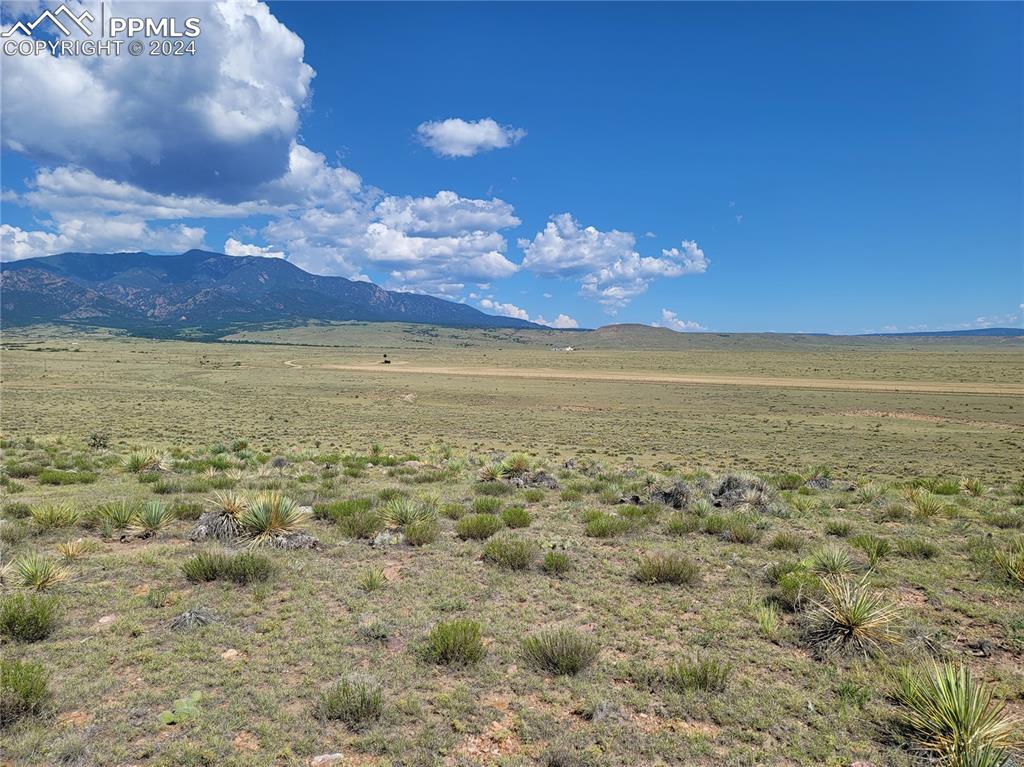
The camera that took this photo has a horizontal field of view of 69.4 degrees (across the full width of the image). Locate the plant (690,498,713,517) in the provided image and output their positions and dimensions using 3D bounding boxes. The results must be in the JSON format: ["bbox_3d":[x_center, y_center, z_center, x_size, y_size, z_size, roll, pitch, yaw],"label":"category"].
[{"bbox_3d":[2.391,1.565,9.328,0.278,0.206,0.264,0,3,0],"label":"plant"}]

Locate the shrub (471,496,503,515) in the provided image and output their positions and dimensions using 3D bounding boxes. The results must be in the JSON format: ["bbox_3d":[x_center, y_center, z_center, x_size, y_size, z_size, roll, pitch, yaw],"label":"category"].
[{"bbox_3d":[-0.325,1.563,9.434,0.408,0.187,0.388,0,3,0],"label":"shrub"}]

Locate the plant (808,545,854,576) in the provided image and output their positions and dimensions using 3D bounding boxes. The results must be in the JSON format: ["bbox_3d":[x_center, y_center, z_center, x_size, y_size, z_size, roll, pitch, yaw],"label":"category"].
[{"bbox_3d":[2.832,1.574,6.572,0.427,0.242,0.405,0,3,0],"label":"plant"}]

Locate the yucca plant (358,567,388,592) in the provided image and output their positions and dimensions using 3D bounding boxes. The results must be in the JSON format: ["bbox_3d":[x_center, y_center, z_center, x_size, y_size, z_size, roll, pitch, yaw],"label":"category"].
[{"bbox_3d":[-1.062,1.490,5.650,0.222,0.174,0.211,0,3,0],"label":"yucca plant"}]

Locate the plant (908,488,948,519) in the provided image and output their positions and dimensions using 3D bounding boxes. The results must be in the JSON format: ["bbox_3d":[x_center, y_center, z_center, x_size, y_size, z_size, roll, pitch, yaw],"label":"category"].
[{"bbox_3d":[5.256,1.514,9.328,0.505,0.342,0.480,0,3,0],"label":"plant"}]

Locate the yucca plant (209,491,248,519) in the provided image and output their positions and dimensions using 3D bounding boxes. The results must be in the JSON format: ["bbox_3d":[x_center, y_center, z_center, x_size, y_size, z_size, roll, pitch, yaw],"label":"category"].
[{"bbox_3d":[-2.911,1.246,7.578,0.420,0.282,0.399,0,3,0],"label":"yucca plant"}]

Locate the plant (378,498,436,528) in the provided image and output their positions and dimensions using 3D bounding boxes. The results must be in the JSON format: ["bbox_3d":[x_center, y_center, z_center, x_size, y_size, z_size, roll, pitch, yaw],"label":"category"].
[{"bbox_3d":[-1.225,1.504,8.586,0.650,0.333,0.618,0,3,0],"label":"plant"}]

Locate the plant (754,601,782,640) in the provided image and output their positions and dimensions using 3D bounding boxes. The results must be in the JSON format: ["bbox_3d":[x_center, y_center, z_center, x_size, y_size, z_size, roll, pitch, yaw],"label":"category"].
[{"bbox_3d":[1.623,1.490,4.678,0.165,0.222,0.156,0,3,0],"label":"plant"}]

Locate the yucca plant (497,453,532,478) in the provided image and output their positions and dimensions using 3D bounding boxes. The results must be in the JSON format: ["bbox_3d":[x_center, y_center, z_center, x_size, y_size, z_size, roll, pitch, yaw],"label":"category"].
[{"bbox_3d":[0.062,1.458,13.144,0.605,0.428,0.574,0,3,0],"label":"yucca plant"}]

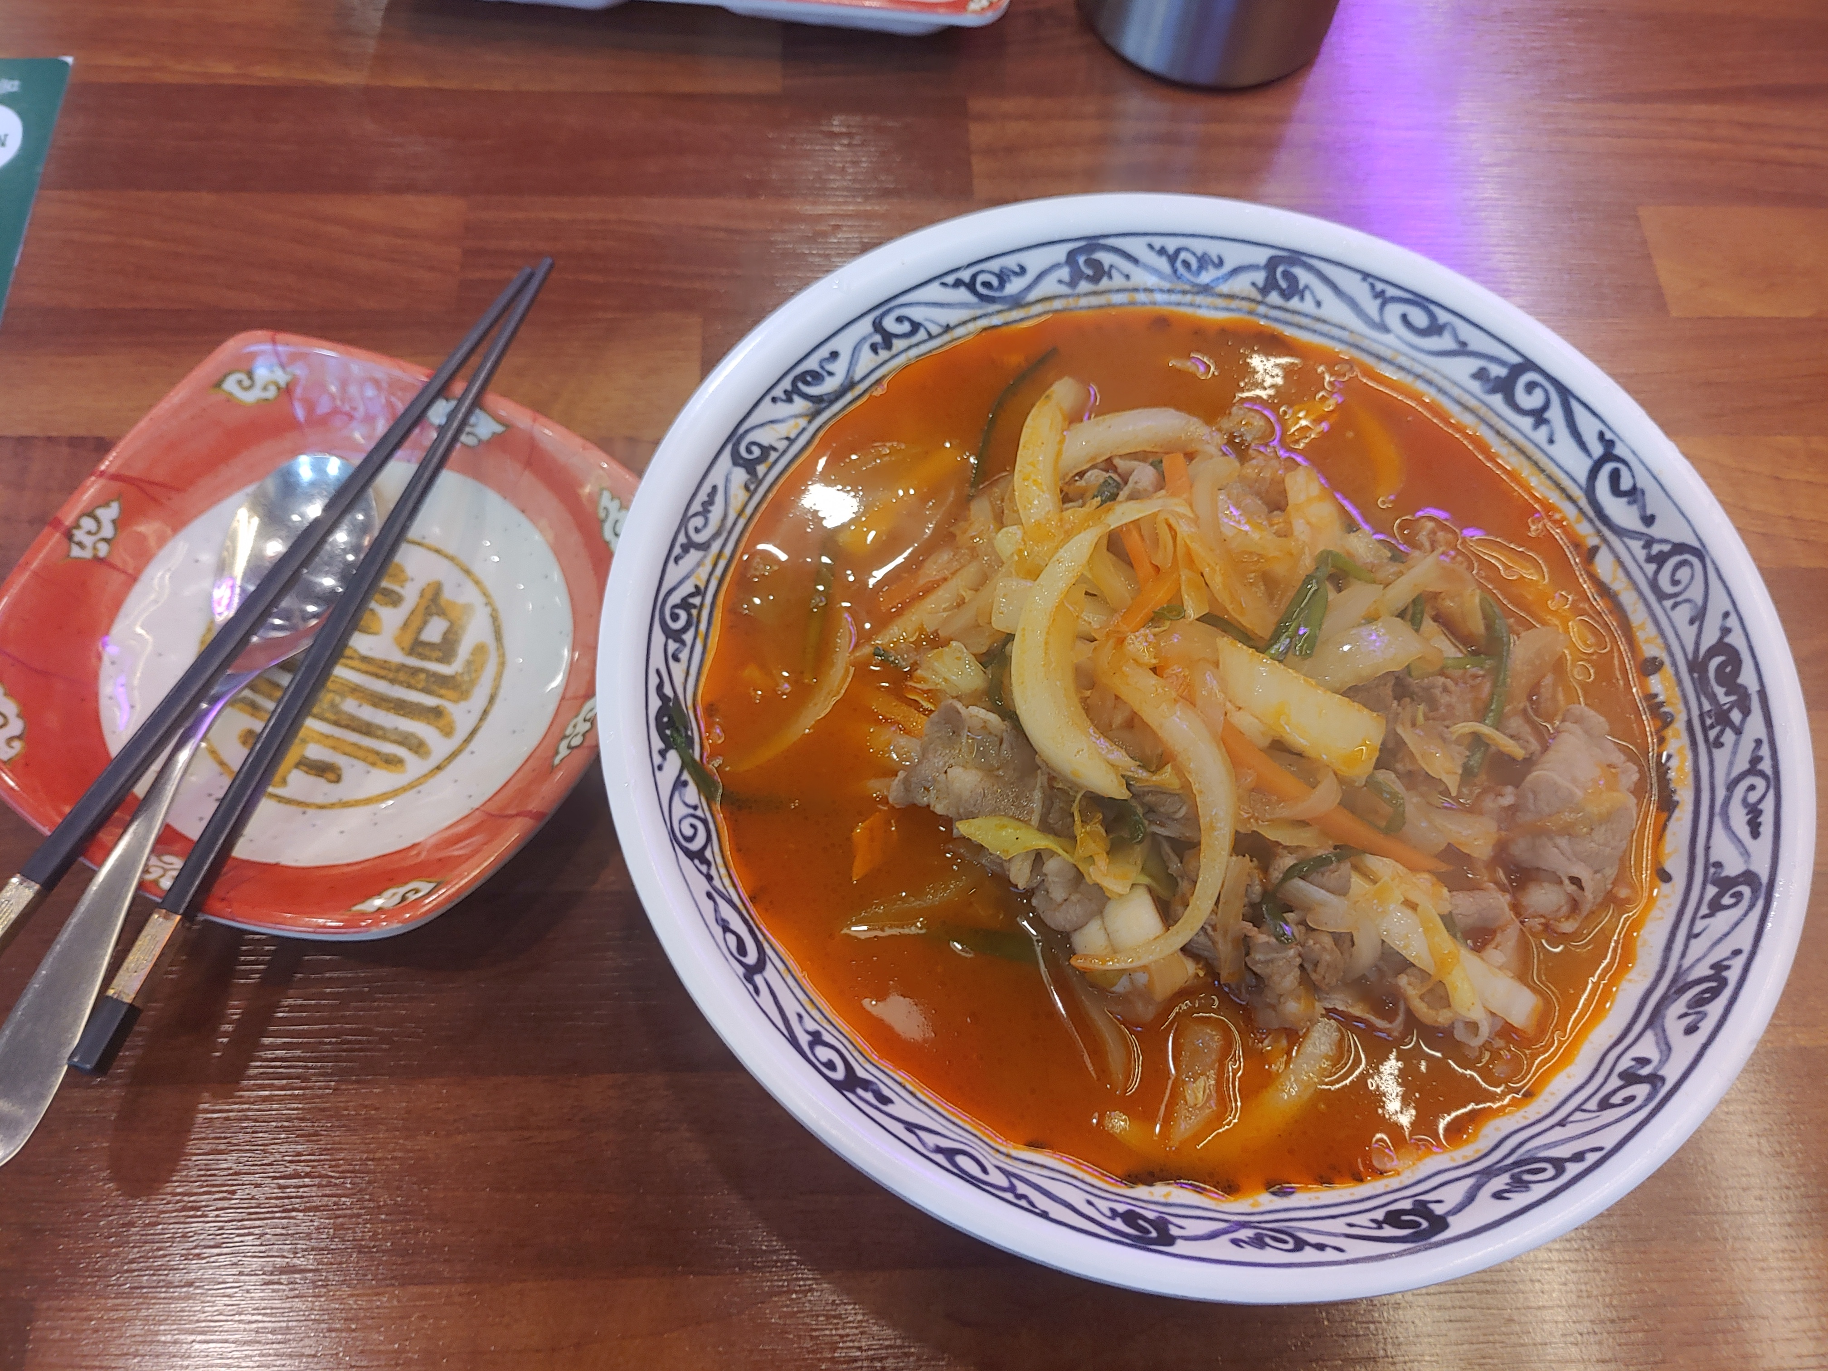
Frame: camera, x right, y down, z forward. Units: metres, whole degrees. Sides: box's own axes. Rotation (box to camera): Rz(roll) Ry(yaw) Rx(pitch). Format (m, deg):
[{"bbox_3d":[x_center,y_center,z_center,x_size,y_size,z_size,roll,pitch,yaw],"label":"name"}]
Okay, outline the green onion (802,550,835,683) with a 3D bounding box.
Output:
[{"bbox_3d":[-0.022,-0.015,0.313,0.004,0.004,0.033,6,64,0],"label":"green onion"}]

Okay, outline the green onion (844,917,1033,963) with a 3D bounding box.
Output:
[{"bbox_3d":[0.005,0.052,0.281,0.038,0.004,0.006,6,64,0],"label":"green onion"}]

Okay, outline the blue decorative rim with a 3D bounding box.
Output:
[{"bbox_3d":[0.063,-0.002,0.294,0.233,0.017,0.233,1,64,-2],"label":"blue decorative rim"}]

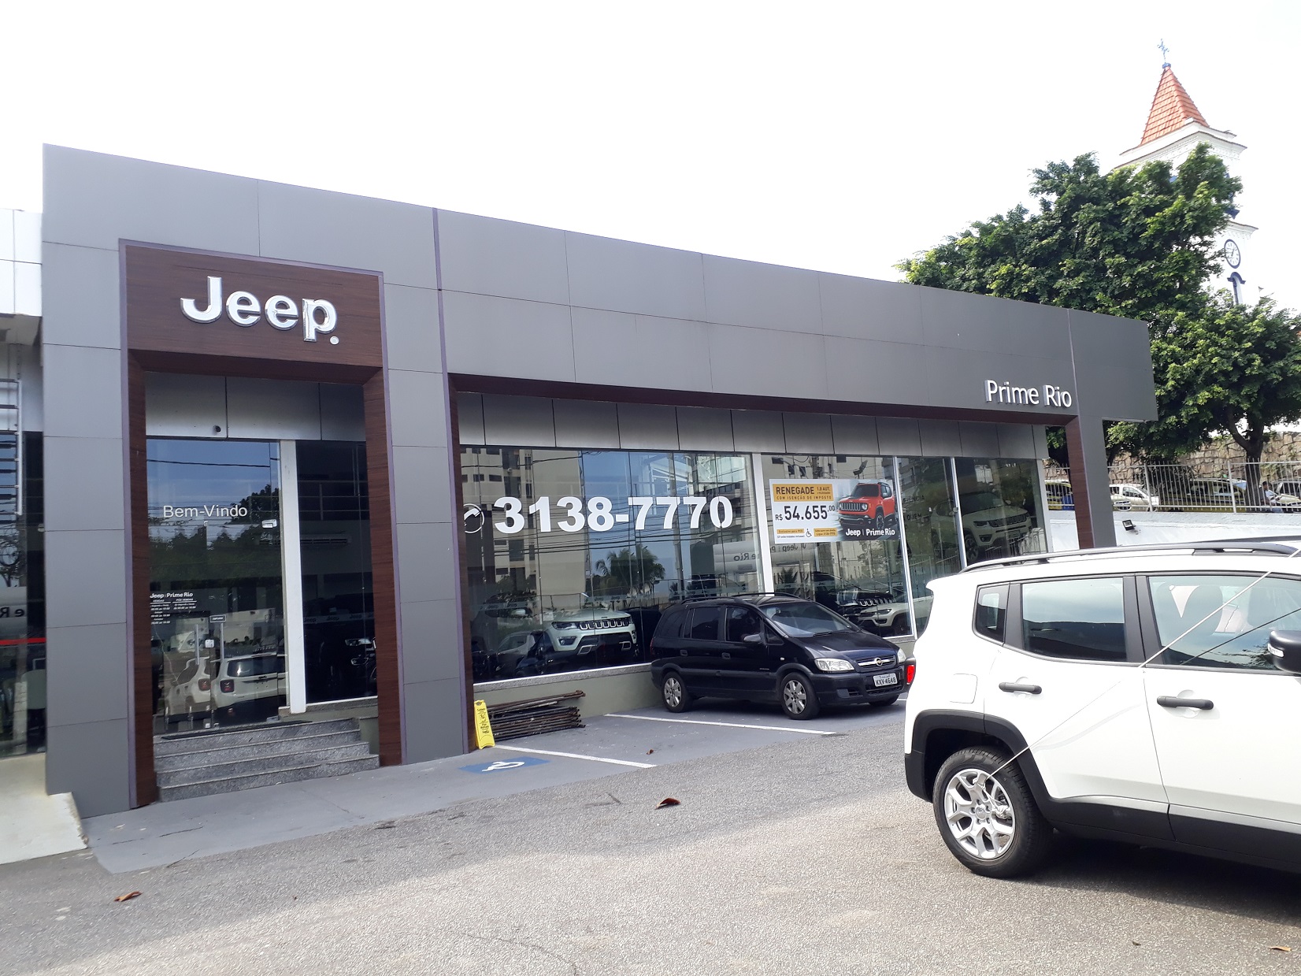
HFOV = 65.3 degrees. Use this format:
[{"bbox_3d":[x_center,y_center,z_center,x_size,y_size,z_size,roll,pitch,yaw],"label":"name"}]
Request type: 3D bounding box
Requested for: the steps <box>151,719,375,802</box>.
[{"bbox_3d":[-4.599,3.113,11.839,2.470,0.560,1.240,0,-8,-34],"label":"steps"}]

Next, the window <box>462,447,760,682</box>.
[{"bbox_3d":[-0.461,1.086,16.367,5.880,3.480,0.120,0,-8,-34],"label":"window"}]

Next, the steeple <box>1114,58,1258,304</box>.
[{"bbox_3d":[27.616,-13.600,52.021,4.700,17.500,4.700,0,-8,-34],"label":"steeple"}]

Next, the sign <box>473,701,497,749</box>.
[{"bbox_3d":[-2.165,3.038,13.075,0.200,0.610,0.280,-9,-8,33],"label":"sign"}]

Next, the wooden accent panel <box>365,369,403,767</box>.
[{"bbox_3d":[-3.294,0.917,12.403,0.220,4.830,0.200,0,-8,-34],"label":"wooden accent panel"}]

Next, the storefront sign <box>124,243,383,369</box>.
[{"bbox_3d":[-4.563,-2.090,11.909,2.870,1.190,0.150,0,-8,-34],"label":"storefront sign"}]

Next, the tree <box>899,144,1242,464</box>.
[{"bbox_3d":[13.317,-5.176,32.000,10.300,11.000,9.200,-7,-7,23],"label":"tree"}]

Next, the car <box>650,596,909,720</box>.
[{"bbox_3d":[1.760,2.368,14.684,1.760,1.660,4.320,0,-8,-36],"label":"car"}]

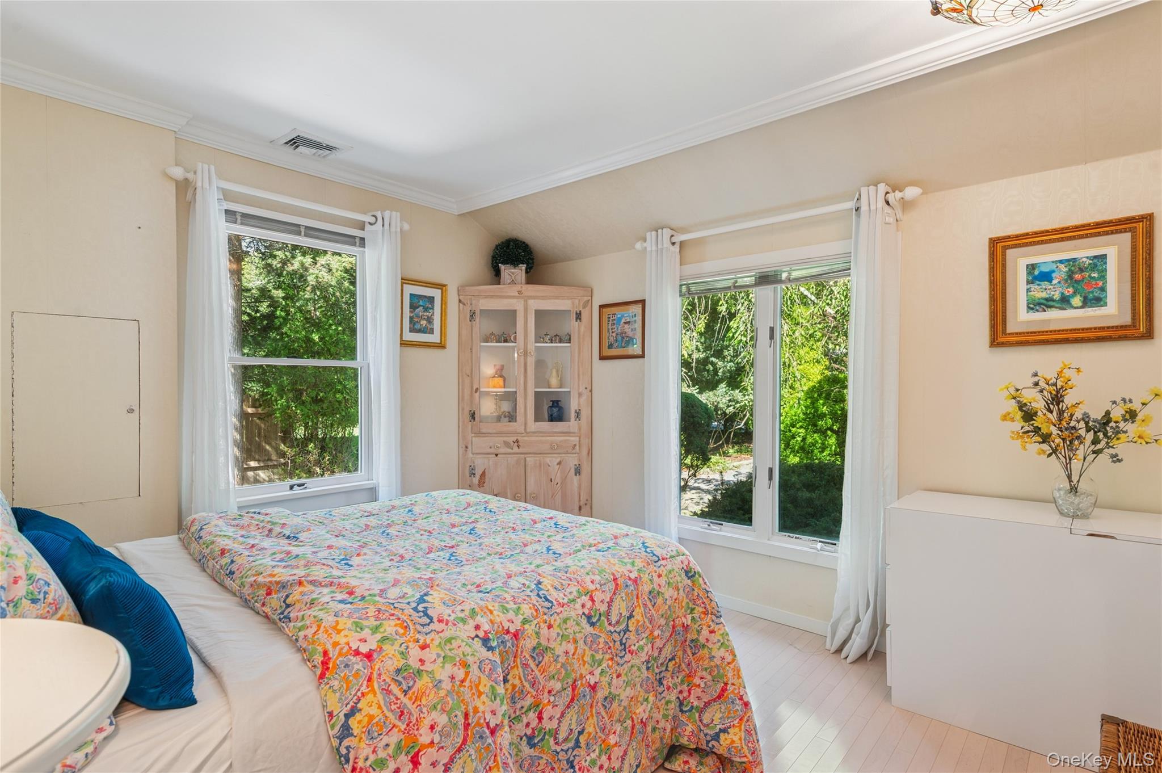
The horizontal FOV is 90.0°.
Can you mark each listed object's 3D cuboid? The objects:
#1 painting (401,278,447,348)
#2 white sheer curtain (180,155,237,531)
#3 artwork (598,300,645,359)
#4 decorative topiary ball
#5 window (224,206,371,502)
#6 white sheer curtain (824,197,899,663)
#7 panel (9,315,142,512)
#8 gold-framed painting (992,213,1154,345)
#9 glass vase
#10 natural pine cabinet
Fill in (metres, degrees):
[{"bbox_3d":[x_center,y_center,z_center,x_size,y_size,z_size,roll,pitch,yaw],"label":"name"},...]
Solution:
[{"bbox_3d":[-0.971,-0.440,3.566,0.030,0.405,0.361,0,0,42],"label":"painting"},{"bbox_3d":[-1.697,0.081,2.656,0.130,2.167,0.210,0,0,42],"label":"white sheer curtain"},{"bbox_3d":[0.253,-0.352,3.651,0.350,0.358,0.030,0,0,40],"label":"artwork"},{"bbox_3d":[-0.458,-0.856,3.880,0.285,0.275,0.280,0,0,-4],"label":"decorative topiary ball"},{"bbox_3d":[-1.464,-0.157,3.041,0.100,1.418,0.800,0,0,42],"label":"window"},{"bbox_3d":[1.289,0.163,2.680,0.280,2.144,0.160,0,0,40],"label":"white sheer curtain"},{"bbox_3d":[-2.004,0.093,2.322,0.025,0.740,0.389,0,0,42],"label":"panel"},{"bbox_3d":[1.901,-0.396,2.276,0.491,0.456,0.040,0,0,40],"label":"gold-framed painting"},{"bbox_3d":[1.816,0.375,2.135,0.168,0.185,0.168,0,0,40],"label":"glass vase"},{"bbox_3d":[-0.375,0.288,3.991,0.861,1.893,0.440,0,0,-4],"label":"natural pine cabinet"}]

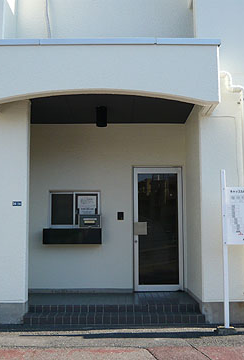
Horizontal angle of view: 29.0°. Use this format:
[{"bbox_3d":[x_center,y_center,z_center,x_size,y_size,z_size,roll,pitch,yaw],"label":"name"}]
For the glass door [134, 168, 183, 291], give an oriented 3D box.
[{"bbox_3d":[0.652,0.866,8.393,0.885,2.206,0.100,0,-6,0],"label":"glass door"}]

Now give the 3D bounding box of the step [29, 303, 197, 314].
[{"bbox_3d":[-0.104,1.917,7.108,2.534,0.108,0.340,0,-6,0],"label":"step"}]

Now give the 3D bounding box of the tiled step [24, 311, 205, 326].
[{"bbox_3d":[-0.105,1.982,6.748,2.539,0.107,0.350,0,-6,0],"label":"tiled step"}]

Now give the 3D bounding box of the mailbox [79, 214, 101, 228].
[{"bbox_3d":[-0.553,0.729,8.237,0.369,0.230,0.140,0,-6,0],"label":"mailbox"}]

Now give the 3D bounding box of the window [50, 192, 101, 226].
[{"bbox_3d":[-0.831,0.524,8.430,0.906,0.657,0.100,0,-6,0],"label":"window"}]

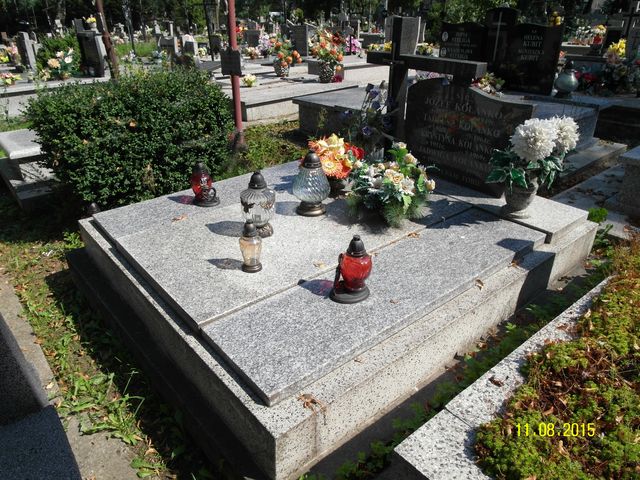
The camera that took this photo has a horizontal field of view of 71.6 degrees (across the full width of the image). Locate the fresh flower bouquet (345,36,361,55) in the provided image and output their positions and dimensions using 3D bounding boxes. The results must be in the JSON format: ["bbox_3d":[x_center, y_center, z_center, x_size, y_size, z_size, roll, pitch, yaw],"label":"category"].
[{"bbox_3d":[0.911,-5.349,12.249,0.420,0.500,0.440,-20,34,-36],"label":"fresh flower bouquet"}]

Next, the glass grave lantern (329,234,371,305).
[{"bbox_3d":[0.114,0.092,1.577,0.150,0.238,0.130,-8,28,-18],"label":"glass grave lantern"}]

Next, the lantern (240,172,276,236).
[{"bbox_3d":[-0.314,-0.189,2.200,0.175,0.322,0.175,0,27,0],"label":"lantern"}]

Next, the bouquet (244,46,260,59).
[{"bbox_3d":[-1.675,-4.624,10.966,0.340,0.280,0.360,-20,34,-36],"label":"bouquet"}]

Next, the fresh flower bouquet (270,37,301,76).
[{"bbox_3d":[-0.566,-3.010,7.282,0.500,0.598,0.450,11,28,18],"label":"fresh flower bouquet"}]

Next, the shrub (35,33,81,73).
[{"bbox_3d":[-4.955,-3.452,8.244,0.780,0.800,0.820,-20,34,-36],"label":"shrub"}]

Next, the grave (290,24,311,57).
[{"bbox_3d":[-0.499,-4.859,10.851,0.100,0.679,0.601,-22,35,-38],"label":"grave"}]

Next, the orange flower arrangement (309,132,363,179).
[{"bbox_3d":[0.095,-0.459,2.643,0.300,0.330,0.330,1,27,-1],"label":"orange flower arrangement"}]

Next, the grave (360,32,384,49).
[{"bbox_3d":[1.946,-7.309,16.280,0.400,0.540,0.900,-20,34,-36],"label":"grave"}]

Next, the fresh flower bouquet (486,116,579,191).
[{"bbox_3d":[1.107,-0.451,2.312,0.440,0.360,0.380,13,29,23],"label":"fresh flower bouquet"}]

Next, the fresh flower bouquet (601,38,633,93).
[{"bbox_3d":[3.542,-2.084,5.300,0.320,0.600,0.320,16,30,28],"label":"fresh flower bouquet"}]

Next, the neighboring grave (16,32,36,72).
[{"bbox_3d":[-6.171,-3.938,9.280,0.600,0.726,0.130,24,35,39],"label":"neighboring grave"}]

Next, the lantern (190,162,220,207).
[{"bbox_3d":[-0.675,-0.331,2.574,0.155,0.238,0.140,-5,27,-11],"label":"lantern"}]

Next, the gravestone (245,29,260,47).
[{"bbox_3d":[-1.828,-5.410,12.012,0.540,0.530,0.100,24,34,37],"label":"gravestone"}]

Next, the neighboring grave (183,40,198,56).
[{"bbox_3d":[-3.544,-5.273,12.150,0.150,0.470,0.550,-20,34,-36],"label":"neighboring grave"}]

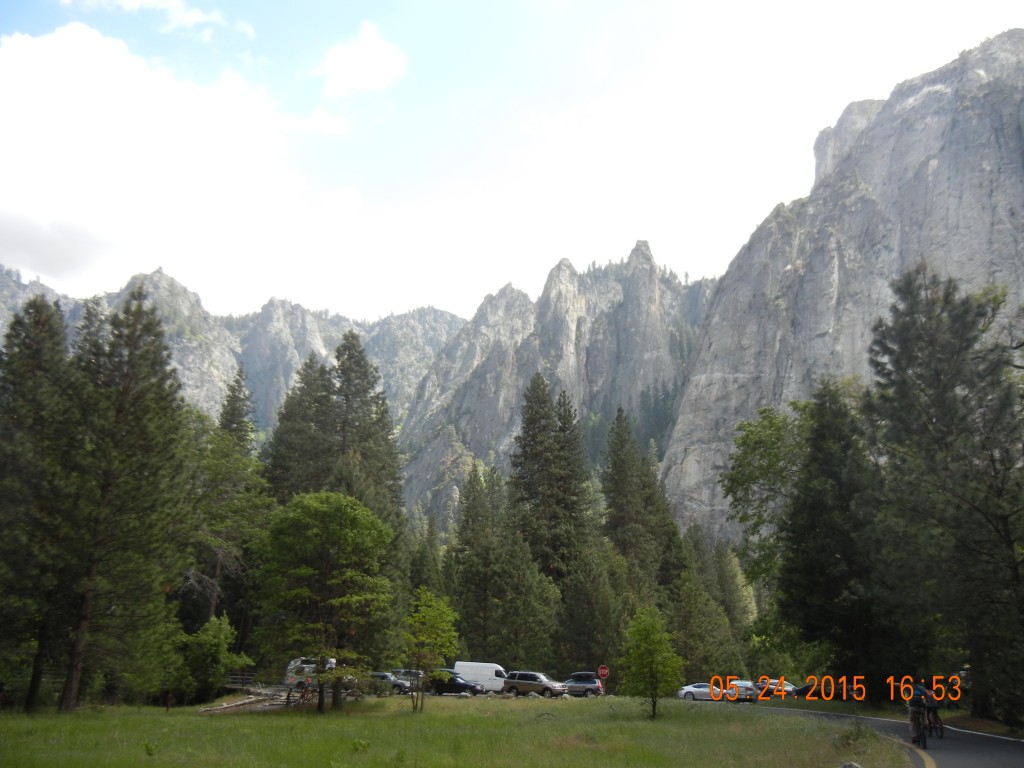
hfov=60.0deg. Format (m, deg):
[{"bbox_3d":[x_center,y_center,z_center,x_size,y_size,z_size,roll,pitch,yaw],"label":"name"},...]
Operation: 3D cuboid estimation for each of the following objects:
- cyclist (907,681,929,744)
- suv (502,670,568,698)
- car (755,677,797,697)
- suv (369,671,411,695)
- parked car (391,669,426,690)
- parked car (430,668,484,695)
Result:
[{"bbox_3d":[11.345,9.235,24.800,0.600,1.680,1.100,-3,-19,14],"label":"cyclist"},{"bbox_3d":[1.635,21.839,64.500,4.750,1.800,1.950,-6,-20,23],"label":"suv"},{"bbox_3d":[21.756,25.005,73.000,4.500,1.470,1.800,0,-18,5],"label":"car"},{"bbox_3d":[-9.922,22.871,68.000,4.550,1.600,1.820,-6,-20,23],"label":"suv"},{"bbox_3d":[-8.606,25.348,76.000,4.700,1.750,1.850,-5,-19,21],"label":"parked car"},{"bbox_3d":[-4.281,22.030,65.500,4.700,1.850,1.820,-6,-20,23],"label":"parked car"}]

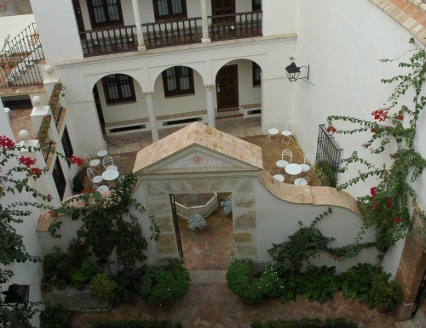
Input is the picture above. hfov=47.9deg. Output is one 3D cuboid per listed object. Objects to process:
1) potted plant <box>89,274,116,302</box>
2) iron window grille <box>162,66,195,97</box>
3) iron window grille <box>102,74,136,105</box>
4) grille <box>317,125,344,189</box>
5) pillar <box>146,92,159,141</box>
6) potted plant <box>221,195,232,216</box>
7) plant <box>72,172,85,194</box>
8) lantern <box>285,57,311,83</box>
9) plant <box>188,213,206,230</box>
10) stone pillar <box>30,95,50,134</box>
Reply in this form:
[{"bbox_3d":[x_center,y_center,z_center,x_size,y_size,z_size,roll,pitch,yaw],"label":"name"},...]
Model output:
[{"bbox_3d":[-2.937,3.258,12.709,0.700,0.660,0.700,-2,35,2],"label":"potted plant"},{"bbox_3d":[-1.448,-3.526,20.143,1.260,1.600,0.120,-8,36,-6],"label":"iron window grille"},{"bbox_3d":[-3.865,-3.228,19.794,1.220,1.650,0.120,-8,35,-7],"label":"iron window grille"},{"bbox_3d":[3.909,-0.157,16.180,0.200,1.870,1.700,-9,37,-6],"label":"grille"},{"bbox_3d":[-2.402,-1.684,18.863,0.340,2.420,0.340,-8,35,-7],"label":"pillar"},{"bbox_3d":[0.579,1.409,16.230,0.580,0.620,0.580,-4,36,0],"label":"potted plant"},{"bbox_3d":[-4.842,0.733,17.409,0.420,0.980,0.420,-4,36,0],"label":"plant"},{"bbox_3d":[2.976,-3.261,16.918,0.850,0.850,0.500,-8,36,-6],"label":"lantern"},{"bbox_3d":[-0.488,1.889,15.725,0.580,0.560,0.580,-4,36,0],"label":"plant"},{"bbox_3d":[-5.613,-1.547,15.817,0.500,1.520,0.500,-6,36,-2],"label":"stone pillar"}]

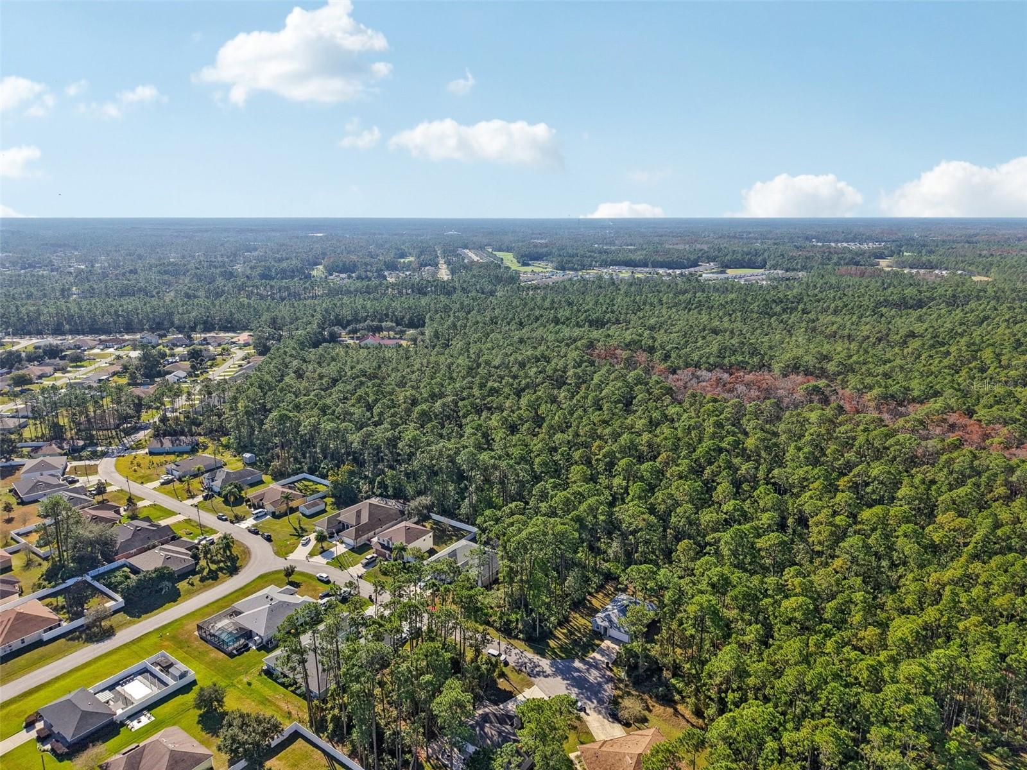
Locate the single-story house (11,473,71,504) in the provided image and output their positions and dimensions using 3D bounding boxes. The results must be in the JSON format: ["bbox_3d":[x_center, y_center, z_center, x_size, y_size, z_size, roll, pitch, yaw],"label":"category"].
[{"bbox_3d":[-180.497,38.176,271.945,18.300,5.100,14.990,13,19,43],"label":"single-story house"}]

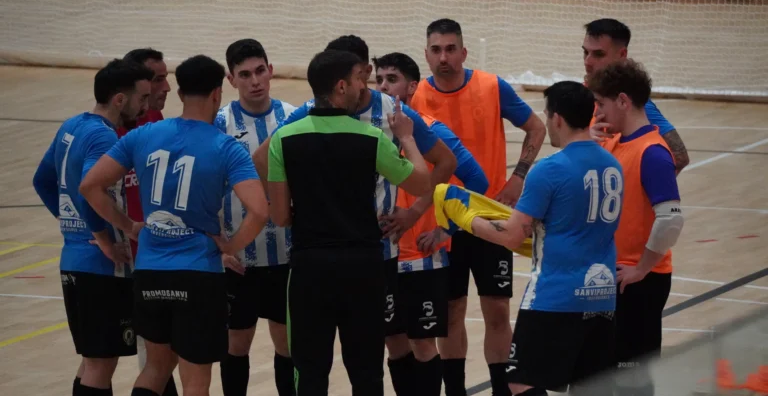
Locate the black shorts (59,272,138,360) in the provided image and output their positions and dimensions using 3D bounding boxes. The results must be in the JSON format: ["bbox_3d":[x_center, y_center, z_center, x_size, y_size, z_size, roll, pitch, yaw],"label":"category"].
[{"bbox_3d":[-1.201,0.478,33.800,0.300,0.400,0.370,-5,11,-26],"label":"black shorts"}]

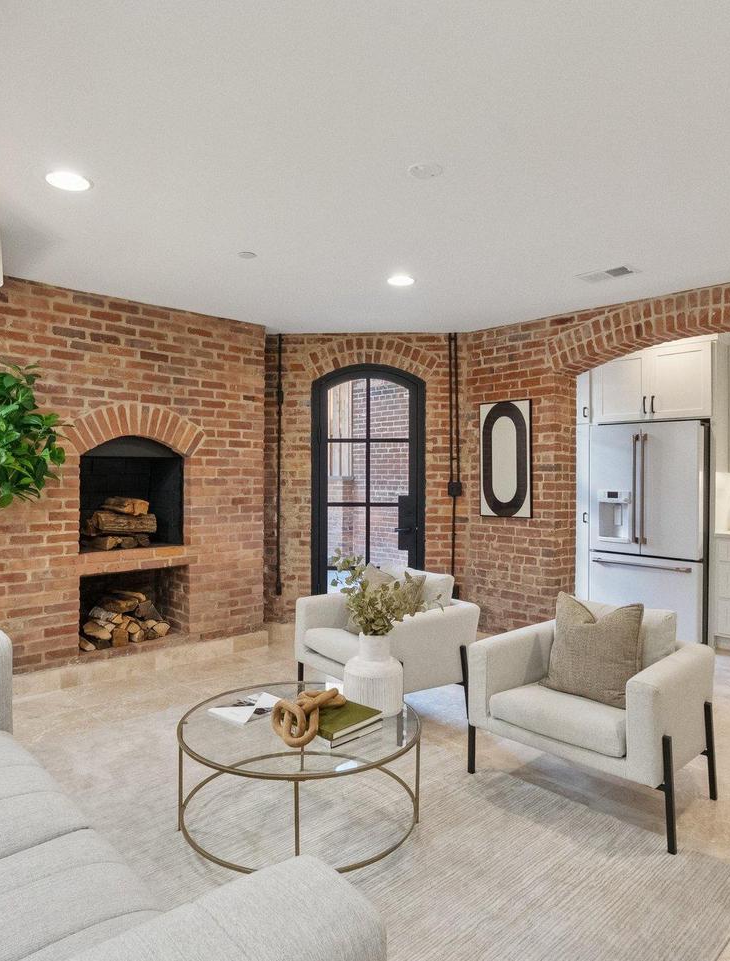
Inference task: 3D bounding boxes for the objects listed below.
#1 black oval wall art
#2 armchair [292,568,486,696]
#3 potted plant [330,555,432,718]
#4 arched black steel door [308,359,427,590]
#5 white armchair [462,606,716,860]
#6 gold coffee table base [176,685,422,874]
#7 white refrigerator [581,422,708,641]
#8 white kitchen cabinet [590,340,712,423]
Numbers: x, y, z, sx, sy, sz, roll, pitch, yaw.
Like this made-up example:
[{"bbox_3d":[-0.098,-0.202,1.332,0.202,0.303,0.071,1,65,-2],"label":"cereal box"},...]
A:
[{"bbox_3d":[1.047,-0.154,4.781,0.445,0.863,0.040,1,0,44],"label":"black oval wall art"},{"bbox_3d":[0.132,0.925,3.656,0.720,0.760,0.878,0,0,-39],"label":"armchair"},{"bbox_3d":[0.063,0.600,2.560,0.410,0.620,0.370,0,1,-3],"label":"potted plant"},{"bbox_3d":[0.025,0.177,5.281,0.941,2.241,0.120,1,0,3],"label":"arched black steel door"},{"bbox_3d":[0.987,0.936,2.775,0.878,0.760,0.720,1,0,44],"label":"white armchair"},{"bbox_3d":[-0.242,1.118,2.455,0.930,0.430,0.930,0,1,-3],"label":"gold coffee table base"},{"bbox_3d":[2.505,0.419,5.484,0.905,1.768,0.720,1,1,43],"label":"white refrigerator"},{"bbox_3d":[2.556,-0.795,5.523,0.945,0.585,0.630,1,1,43],"label":"white kitchen cabinet"}]

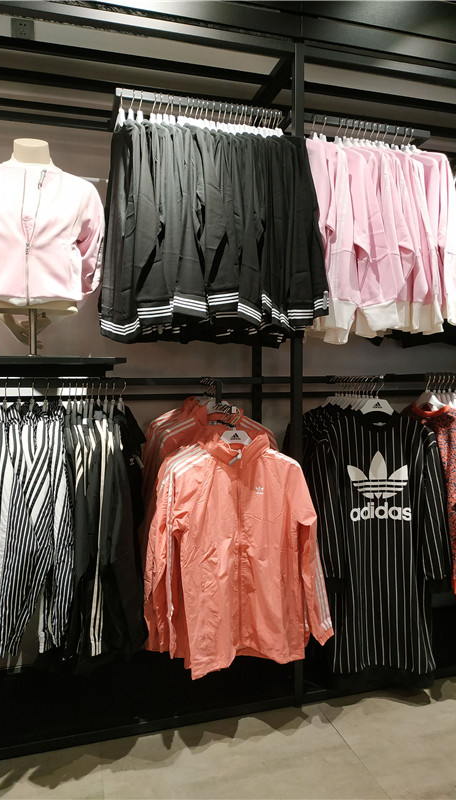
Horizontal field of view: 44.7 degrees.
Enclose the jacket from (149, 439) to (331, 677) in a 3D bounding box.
[{"bbox_3d":[0.035,0.489,1.840,0.590,0.750,0.210,-1,2,-16],"label":"jacket"}]

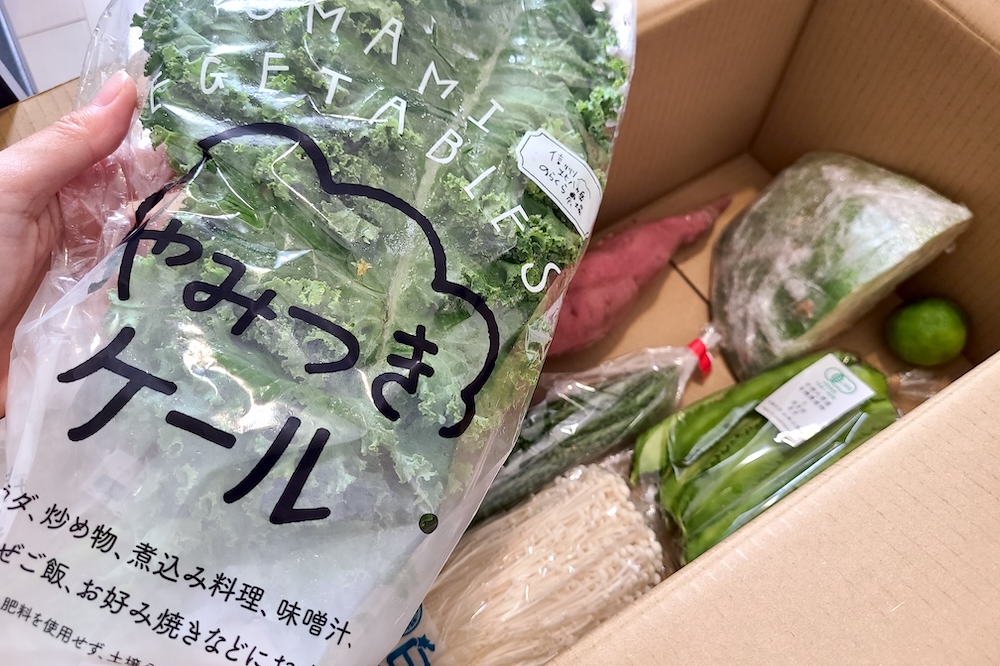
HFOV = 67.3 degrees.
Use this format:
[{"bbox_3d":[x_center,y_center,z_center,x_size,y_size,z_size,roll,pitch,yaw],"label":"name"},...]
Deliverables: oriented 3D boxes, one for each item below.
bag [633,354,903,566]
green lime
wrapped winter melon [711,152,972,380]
[{"bbox_3d":[0.174,0.074,0.498,0.178,0.064,0.080,-28,65,-13],"label":"bag"},{"bbox_3d":[0.306,0.001,0.542,0.052,0.050,0.049,0,62,1],"label":"green lime"},{"bbox_3d":[0.206,-0.067,0.541,0.153,0.117,0.140,-28,65,-13],"label":"wrapped winter melon"}]

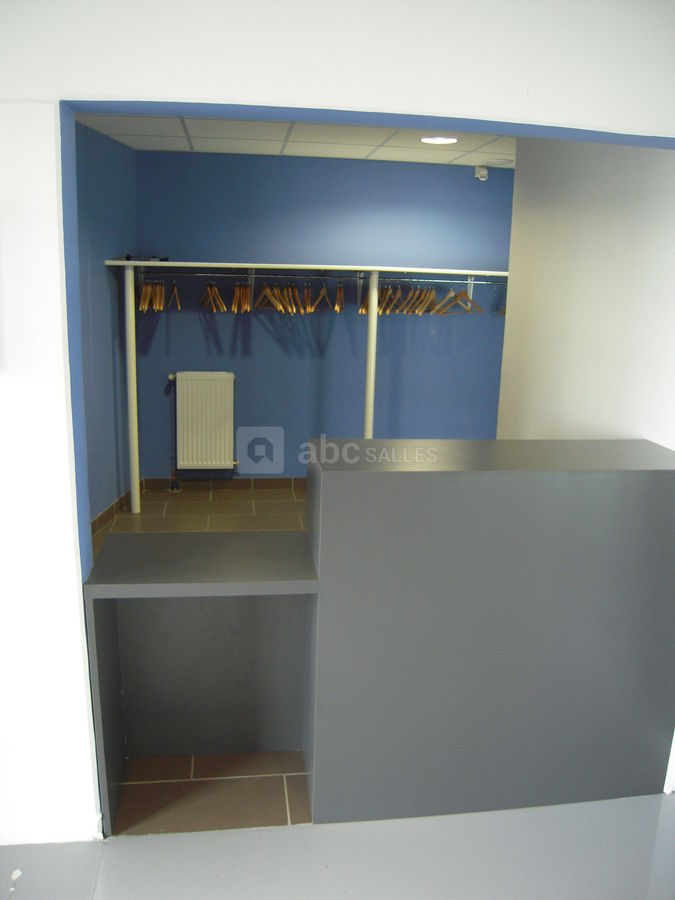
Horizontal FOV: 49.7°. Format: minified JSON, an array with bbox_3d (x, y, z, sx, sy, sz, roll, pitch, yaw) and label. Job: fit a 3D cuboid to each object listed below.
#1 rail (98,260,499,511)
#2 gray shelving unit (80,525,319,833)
[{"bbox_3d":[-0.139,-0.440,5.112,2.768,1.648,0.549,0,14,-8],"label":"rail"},{"bbox_3d":[-0.393,0.694,2.210,0.615,0.797,0.376,0,14,-8],"label":"gray shelving unit"}]

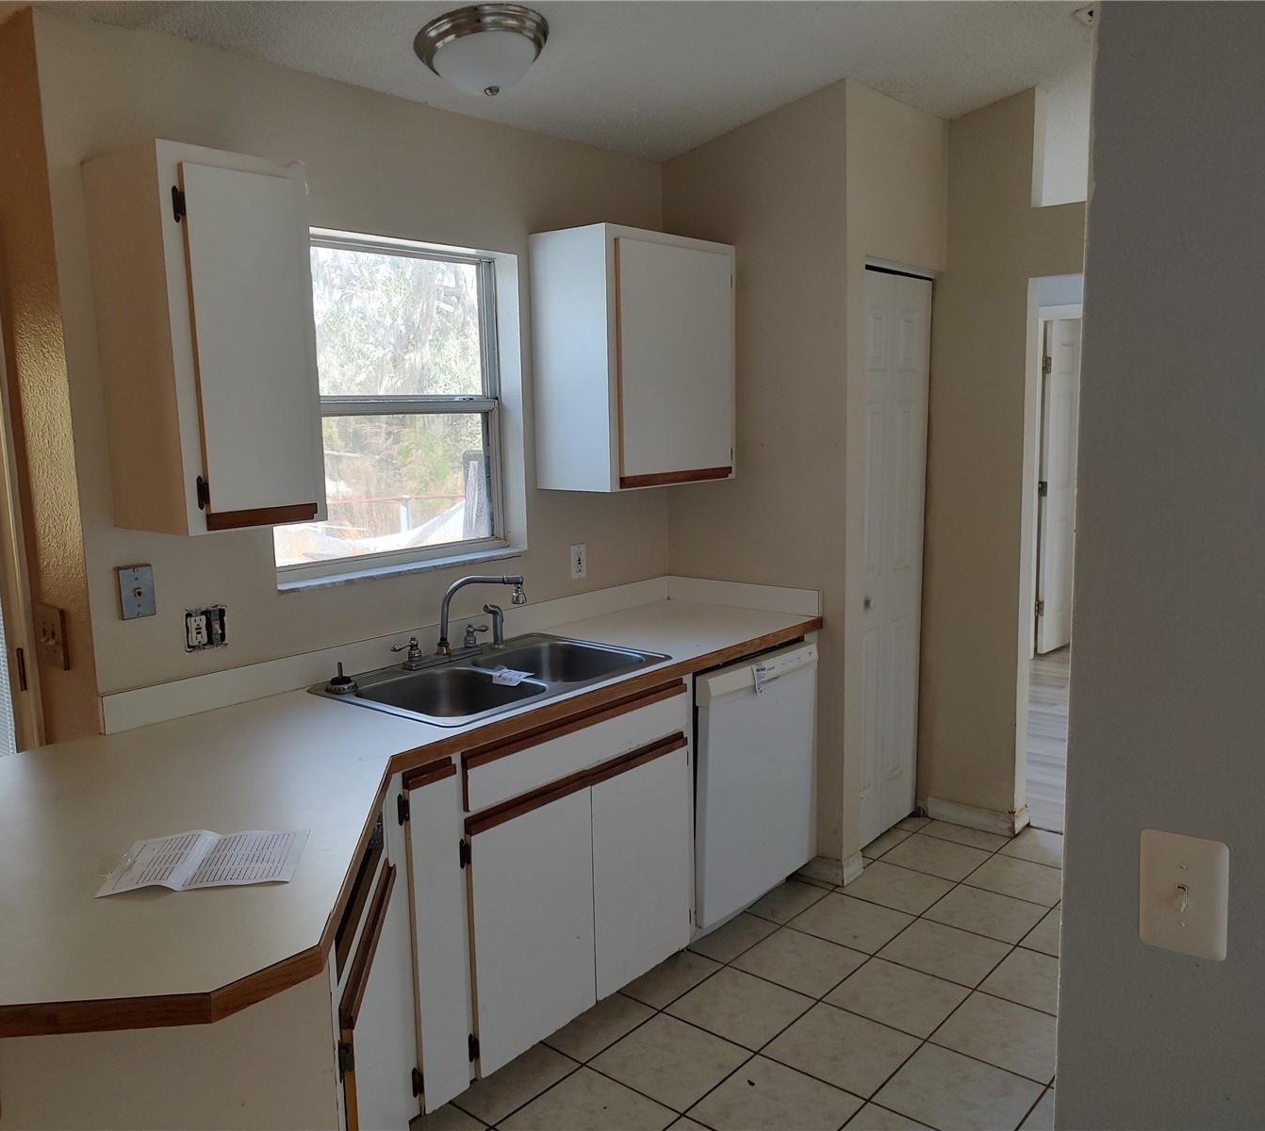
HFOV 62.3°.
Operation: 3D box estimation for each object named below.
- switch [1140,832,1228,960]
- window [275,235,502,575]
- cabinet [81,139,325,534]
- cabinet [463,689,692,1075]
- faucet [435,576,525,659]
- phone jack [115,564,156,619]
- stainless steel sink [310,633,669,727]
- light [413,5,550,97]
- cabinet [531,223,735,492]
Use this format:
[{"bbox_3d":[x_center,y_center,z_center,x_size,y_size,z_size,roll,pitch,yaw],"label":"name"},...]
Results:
[{"bbox_3d":[0.559,0.334,1.061,0.079,0.122,0.012,5,10,40],"label":"switch"},{"bbox_3d":[-0.698,-0.444,2.935,0.065,0.885,0.835,5,10,40],"label":"window"},{"bbox_3d":[-0.915,-0.464,2.255,0.335,0.755,0.319,5,10,40],"label":"cabinet"},{"bbox_3d":[-0.326,0.742,2.852,0.605,0.840,0.845,5,10,40],"label":"cabinet"},{"bbox_3d":[-0.430,0.153,2.948,0.255,0.225,0.060,-1,8,5],"label":"faucet"},{"bbox_3d":[-1.107,0.059,2.335,0.013,0.114,0.073,5,10,40],"label":"phone jack"},{"bbox_3d":[-0.357,0.367,2.809,0.560,0.185,0.838,5,10,40],"label":"stainless steel sink"},{"bbox_3d":[-0.357,-1.226,2.575,0.332,0.138,0.332,-9,2,0],"label":"light"},{"bbox_3d":[0.029,-0.646,3.363,0.325,0.766,0.642,5,10,40],"label":"cabinet"}]

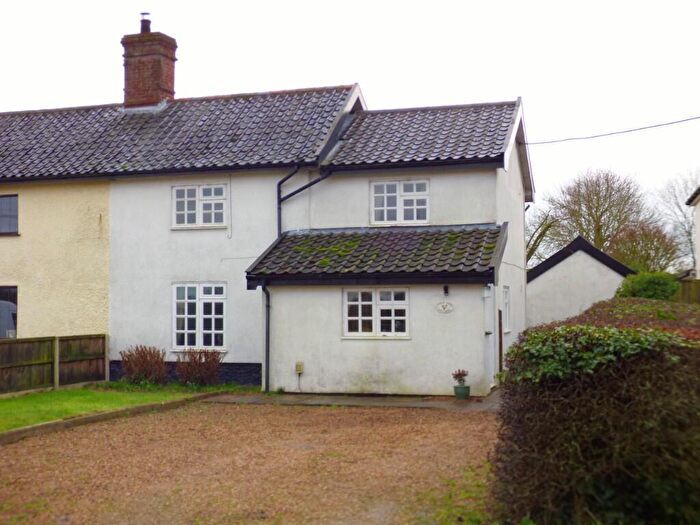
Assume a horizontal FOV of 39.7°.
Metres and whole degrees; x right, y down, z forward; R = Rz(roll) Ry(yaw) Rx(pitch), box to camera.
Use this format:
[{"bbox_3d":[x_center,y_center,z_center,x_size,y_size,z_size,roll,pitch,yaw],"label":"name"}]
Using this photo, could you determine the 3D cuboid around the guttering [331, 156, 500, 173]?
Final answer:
[{"bbox_3d":[1.222,-1.892,18.832,3.513,0.132,0.120,-1,-3,18],"label":"guttering"}]

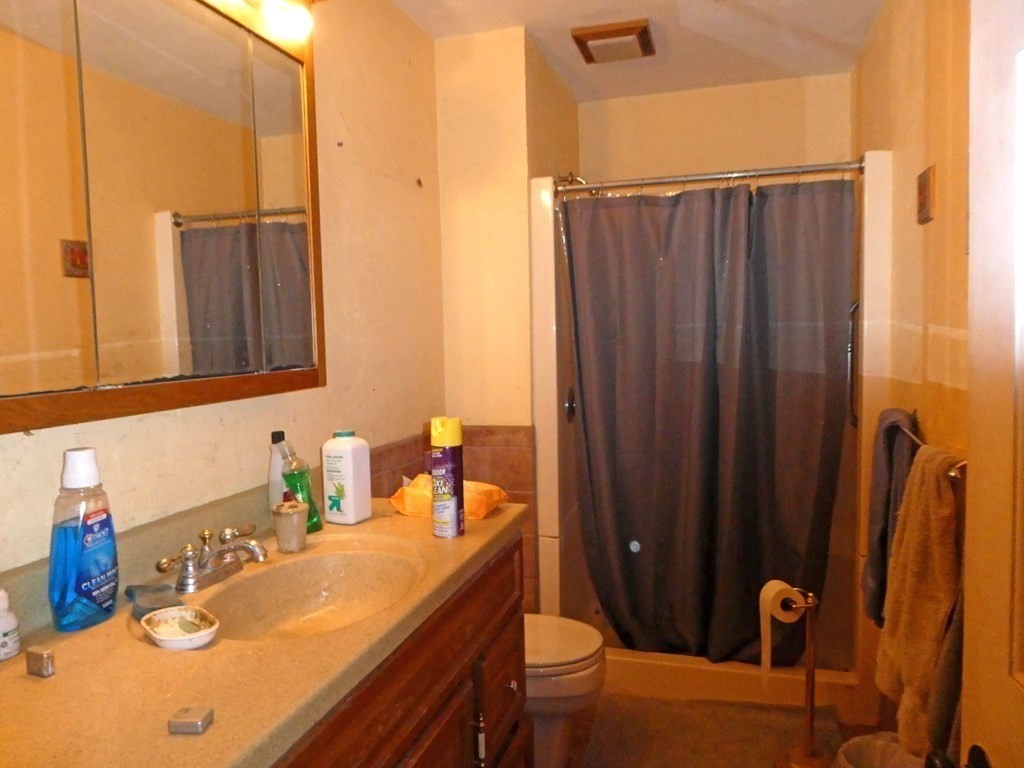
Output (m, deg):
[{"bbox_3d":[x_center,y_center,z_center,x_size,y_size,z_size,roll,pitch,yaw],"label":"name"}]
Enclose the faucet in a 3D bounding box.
[{"bbox_3d":[-0.495,0.305,1.248,0.150,0.087,0.231,0,4,17],"label":"faucet"}]

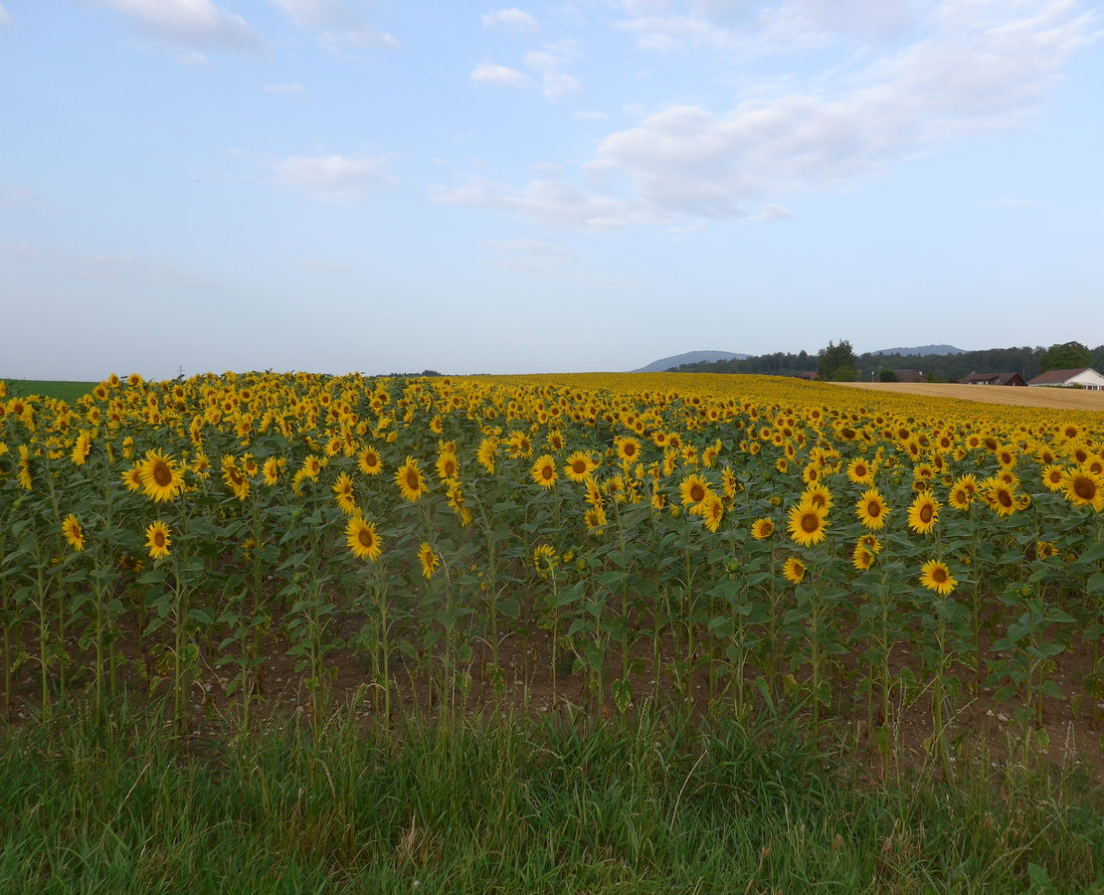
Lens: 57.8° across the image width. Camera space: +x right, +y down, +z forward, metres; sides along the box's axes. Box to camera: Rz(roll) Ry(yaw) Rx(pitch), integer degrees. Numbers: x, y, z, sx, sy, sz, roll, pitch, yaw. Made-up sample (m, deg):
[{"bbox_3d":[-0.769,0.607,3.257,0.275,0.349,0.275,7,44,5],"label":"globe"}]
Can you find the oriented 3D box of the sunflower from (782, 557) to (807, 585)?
[{"bbox_3d":[1.163,0.594,4.800,0.053,0.135,0.127,-2,3,-30],"label":"sunflower"}]

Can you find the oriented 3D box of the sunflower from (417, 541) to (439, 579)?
[{"bbox_3d":[-0.644,0.587,5.200,0.060,0.195,0.170,-3,4,-43],"label":"sunflower"}]

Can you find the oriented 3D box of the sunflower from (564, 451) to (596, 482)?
[{"bbox_3d":[0.179,0.116,6.300,0.200,0.200,0.075,0,3,8],"label":"sunflower"}]

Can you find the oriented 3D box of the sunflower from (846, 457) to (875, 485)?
[{"bbox_3d":[2.035,0.161,6.600,0.175,0.180,0.070,2,9,32],"label":"sunflower"}]

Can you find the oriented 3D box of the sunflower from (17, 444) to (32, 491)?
[{"bbox_3d":[-2.794,0.108,5.300,0.080,0.240,0.220,-2,3,-30],"label":"sunflower"}]

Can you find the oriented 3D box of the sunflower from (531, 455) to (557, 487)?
[{"bbox_3d":[-0.048,0.150,6.400,0.200,0.215,0.070,2,4,40],"label":"sunflower"}]

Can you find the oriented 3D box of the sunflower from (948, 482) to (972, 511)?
[{"bbox_3d":[2.287,0.276,5.600,0.057,0.165,0.155,-2,3,-32],"label":"sunflower"}]

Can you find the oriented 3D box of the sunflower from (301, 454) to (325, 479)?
[{"bbox_3d":[-1.739,0.142,7.300,0.175,0.190,0.070,2,3,29],"label":"sunflower"}]

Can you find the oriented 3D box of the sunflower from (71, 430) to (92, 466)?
[{"bbox_3d":[-2.773,0.003,5.900,0.190,0.210,0.085,3,4,45],"label":"sunflower"}]

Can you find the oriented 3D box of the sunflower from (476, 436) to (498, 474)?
[{"bbox_3d":[-0.384,0.044,5.900,0.080,0.215,0.200,-2,3,-32],"label":"sunflower"}]

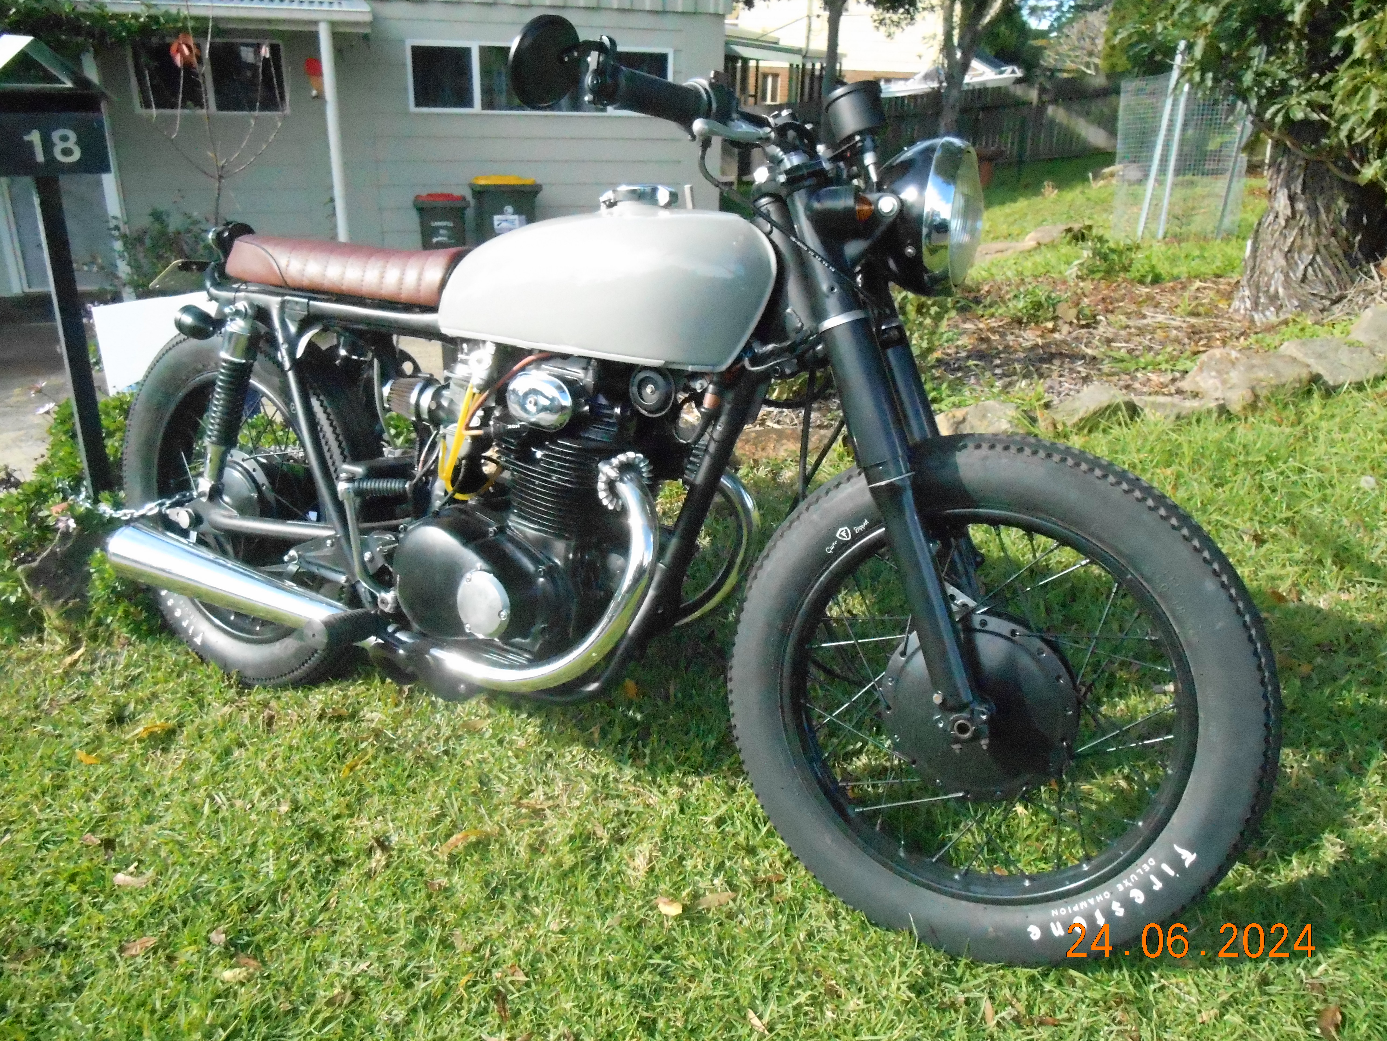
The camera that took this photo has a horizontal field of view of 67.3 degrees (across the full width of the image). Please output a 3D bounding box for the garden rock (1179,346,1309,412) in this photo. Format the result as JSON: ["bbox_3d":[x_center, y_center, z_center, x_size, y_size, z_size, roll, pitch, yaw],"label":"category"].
[{"bbox_3d":[1.958,-0.504,3.710,0.440,0.190,0.300,-5,23,-16],"label":"garden rock"}]

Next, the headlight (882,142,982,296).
[{"bbox_3d":[0.268,-0.358,1.219,0.145,0.182,0.182,13,16,23],"label":"headlight"}]

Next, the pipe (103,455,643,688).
[{"bbox_3d":[-0.525,0.018,1.549,1.070,0.370,0.160,12,15,28],"label":"pipe"}]

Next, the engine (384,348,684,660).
[{"bbox_3d":[-0.217,-0.030,1.546,0.420,0.475,0.345,12,15,28],"label":"engine"}]

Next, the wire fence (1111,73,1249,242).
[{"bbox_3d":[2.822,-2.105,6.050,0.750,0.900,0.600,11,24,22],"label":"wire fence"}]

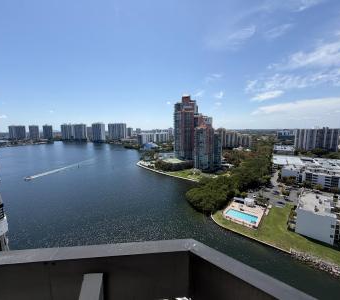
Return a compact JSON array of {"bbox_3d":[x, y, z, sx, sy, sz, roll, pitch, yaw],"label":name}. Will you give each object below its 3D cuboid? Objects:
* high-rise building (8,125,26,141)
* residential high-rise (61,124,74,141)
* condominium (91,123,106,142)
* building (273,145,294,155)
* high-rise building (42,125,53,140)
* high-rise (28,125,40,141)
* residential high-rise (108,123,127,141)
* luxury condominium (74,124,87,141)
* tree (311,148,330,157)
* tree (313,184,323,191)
[{"bbox_3d":[-877.317,-90.237,925.615,69.655,87.945,26.000,-7,9,-43],"label":"high-rise building"},{"bbox_3d":[-583.106,-94.236,920.053,63.452,90.484,28.000,-5,8,-32],"label":"residential high-rise"},{"bbox_3d":[-371.946,-88.229,840.717,44.000,92.528,36.000,0,7,4],"label":"condominium"},{"bbox_3d":[247.358,3.641,350.865,38.460,12.000,45.000,4,8,34],"label":"building"},{"bbox_3d":[-722.830,-95.131,951.504,45.236,88.001,26.000,-6,8,-37],"label":"high-rise building"},{"bbox_3d":[-806.714,-95.047,956.662,45.970,88.528,26.000,-6,9,-40],"label":"high-rise"},{"bbox_3d":[-285.956,-92.139,870.817,88.946,91.199,28.000,-3,7,-18],"label":"residential high-rise"},{"bbox_3d":[-504.414,-93.736,907.004,59.775,90.785,28.000,-4,8,-29],"label":"luxury condominium"},{"bbox_3d":[300.363,4.864,322.005,25.869,15.197,15.521,6,9,43],"label":"tree"},{"bbox_3d":[130.556,32.960,142.339,5.862,5.847,5.276,6,9,43],"label":"tree"}]

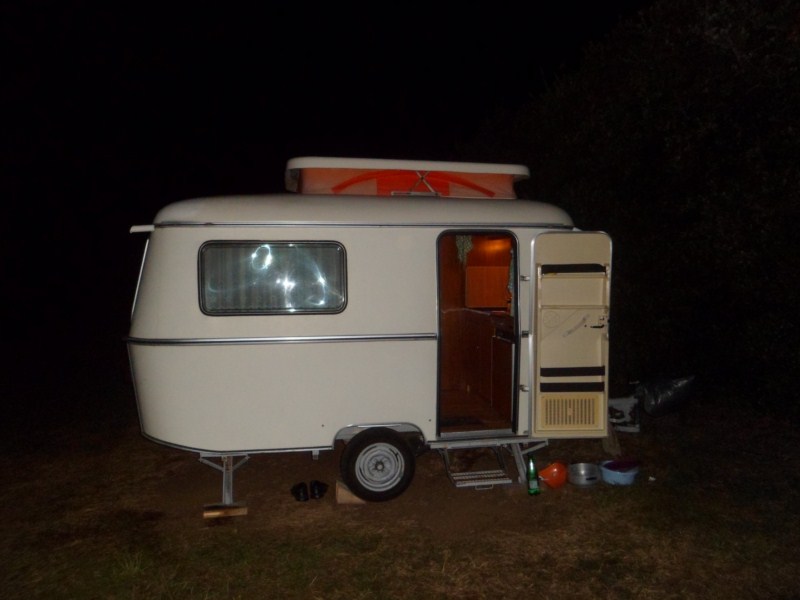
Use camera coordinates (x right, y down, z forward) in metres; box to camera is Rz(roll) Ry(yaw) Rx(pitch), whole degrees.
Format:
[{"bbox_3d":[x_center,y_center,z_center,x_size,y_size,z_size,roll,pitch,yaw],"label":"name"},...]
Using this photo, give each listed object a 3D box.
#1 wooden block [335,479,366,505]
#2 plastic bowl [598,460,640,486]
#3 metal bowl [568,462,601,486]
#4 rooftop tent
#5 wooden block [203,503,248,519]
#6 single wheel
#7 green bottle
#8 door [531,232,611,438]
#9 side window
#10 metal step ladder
[{"bbox_3d":[-0.366,1.412,4.479,0.215,0.170,0.120,0,4,-9],"label":"wooden block"},{"bbox_3d":[1.797,1.413,4.901,0.310,0.135,0.310,0,4,0],"label":"plastic bowl"},{"bbox_3d":[1.511,1.421,4.904,0.260,0.115,0.260,0,4,0],"label":"metal bowl"},{"bbox_3d":[-0.028,-0.922,5.145,1.850,0.320,1.260,0,4,-9],"label":"rooftop tent"},{"bbox_3d":[-1.222,1.484,4.247,0.310,0.050,0.130,0,4,-9],"label":"wooden block"},{"bbox_3d":[-0.178,1.216,4.529,0.560,0.560,0.150,0,4,-9],"label":"single wheel"},{"bbox_3d":[1.033,1.345,4.625,0.087,0.297,0.087,0,4,-9],"label":"green bottle"},{"bbox_3d":[1.299,0.268,4.593,0.610,1.560,0.100,0,4,-3],"label":"door"},{"bbox_3d":[-0.907,-0.158,4.327,1.030,0.535,0.040,0,0,-9],"label":"side window"},{"bbox_3d":[0.695,1.240,4.523,0.800,0.290,0.340,0,4,-9],"label":"metal step ladder"}]

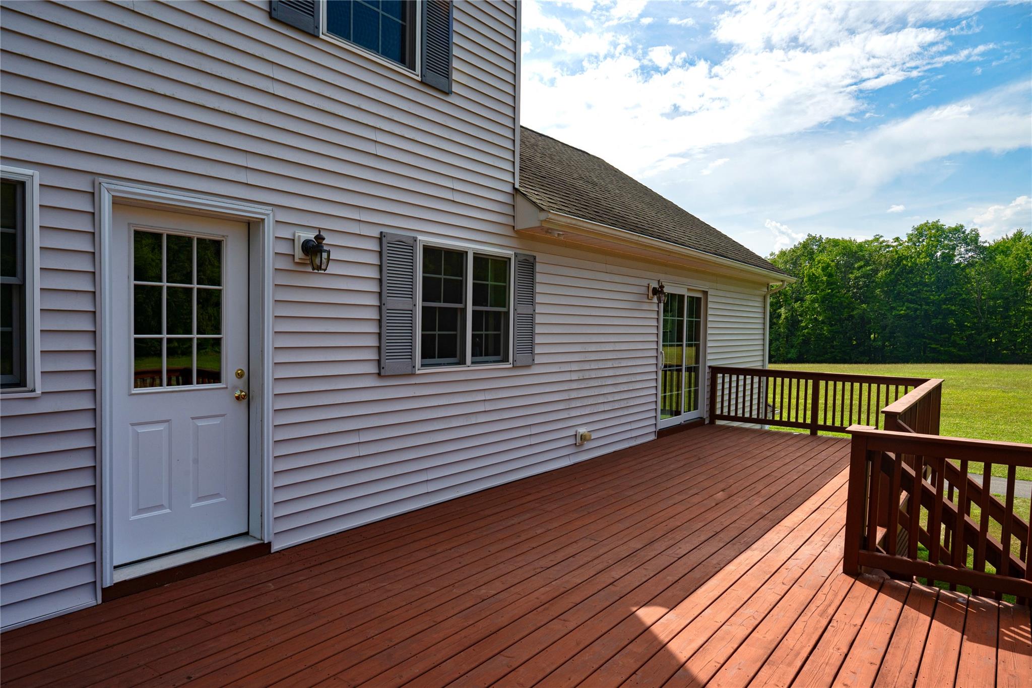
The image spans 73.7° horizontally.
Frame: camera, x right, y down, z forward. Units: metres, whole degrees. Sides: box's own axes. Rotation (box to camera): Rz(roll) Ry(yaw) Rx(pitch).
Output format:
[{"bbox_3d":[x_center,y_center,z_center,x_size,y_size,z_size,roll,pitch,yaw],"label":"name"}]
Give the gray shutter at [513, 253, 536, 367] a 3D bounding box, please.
[{"bbox_3d":[0.081,-0.329,6.729,0.040,1.091,0.357,1,1,36],"label":"gray shutter"}]

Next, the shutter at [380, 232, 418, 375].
[{"bbox_3d":[-0.905,-0.305,5.359,0.040,1.087,0.357,1,1,36],"label":"shutter"}]

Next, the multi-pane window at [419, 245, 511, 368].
[{"bbox_3d":[-0.425,-0.316,6.104,0.090,1.062,1.288,1,1,36],"label":"multi-pane window"}]

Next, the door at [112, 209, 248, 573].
[{"bbox_3d":[-2.020,0.223,4.139,0.050,2.033,0.910,1,1,36],"label":"door"}]

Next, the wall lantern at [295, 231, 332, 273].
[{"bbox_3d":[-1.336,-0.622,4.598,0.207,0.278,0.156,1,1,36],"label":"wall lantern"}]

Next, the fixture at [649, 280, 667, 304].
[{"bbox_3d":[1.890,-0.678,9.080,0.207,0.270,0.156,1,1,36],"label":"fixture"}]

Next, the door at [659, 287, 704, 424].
[{"bbox_3d":[2.441,0.179,10.156,0.110,2.007,1.813,1,1,36],"label":"door"}]

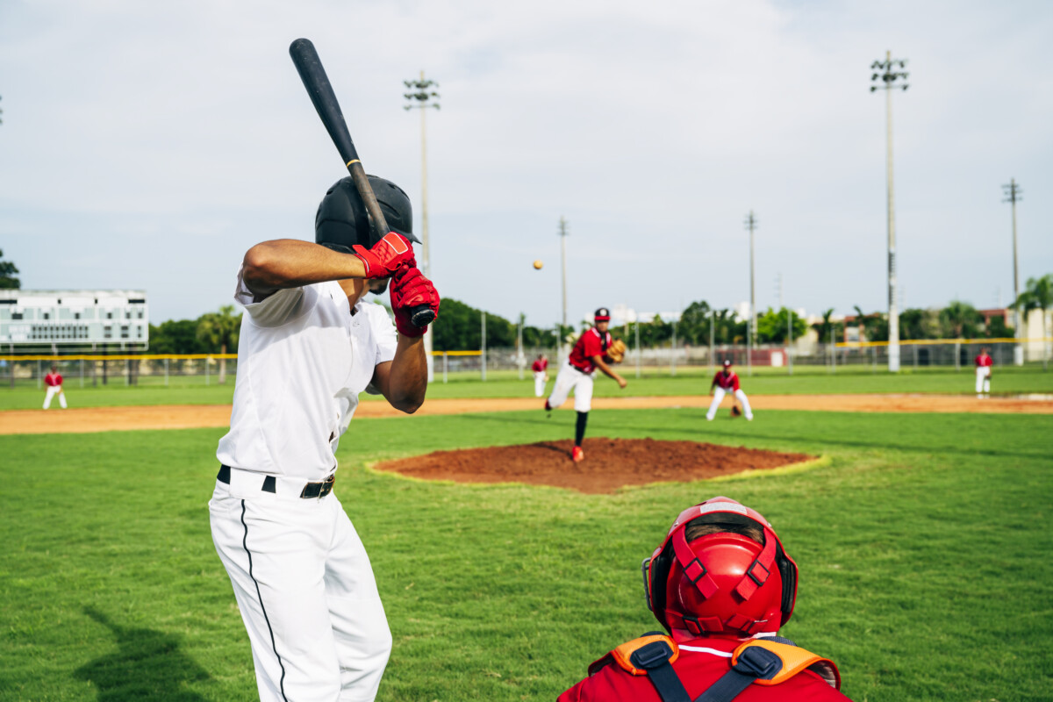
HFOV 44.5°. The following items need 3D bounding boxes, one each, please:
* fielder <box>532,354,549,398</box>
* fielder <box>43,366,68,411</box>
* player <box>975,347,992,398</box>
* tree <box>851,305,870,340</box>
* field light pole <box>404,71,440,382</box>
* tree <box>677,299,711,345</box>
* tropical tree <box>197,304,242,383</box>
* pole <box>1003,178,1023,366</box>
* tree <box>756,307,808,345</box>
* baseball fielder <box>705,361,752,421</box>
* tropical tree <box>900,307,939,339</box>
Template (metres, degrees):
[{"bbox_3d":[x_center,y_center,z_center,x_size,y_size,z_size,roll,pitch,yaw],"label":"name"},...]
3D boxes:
[{"bbox_3d":[0.548,0.942,49.500,0.620,1.681,0.420,-1,0,1],"label":"fielder"},{"bbox_3d":[-17.152,1.324,46.800,0.840,1.580,0.580,-1,-1,-16],"label":"fielder"},{"bbox_3d":[15.112,0.713,42.500,0.580,1.716,0.400,-1,0,20],"label":"player"},{"bbox_3d":[37.619,-1.874,145.000,2.200,6.435,2.200,-1,0,15],"label":"tree"},{"bbox_3d":[-7.167,-8.873,91.000,2.400,21.800,1.600,-1,-1,-6],"label":"field light pole"},{"bbox_3d":[22.850,-2.540,175.000,4.534,8.642,4.800,-1,0,7],"label":"tree"},{"bbox_3d":[-21.263,-0.506,90.000,3.437,5.554,3.400,-1,0,-13],"label":"tropical tree"},{"bbox_3d":[57.297,-9.318,151.000,2.200,22.000,1.600,-1,-1,17],"label":"pole"},{"bbox_3d":[34.664,-2.181,175.000,7.159,7.451,6.500,-1,0,11],"label":"tree"},{"bbox_3d":[4.262,0.838,27.000,0.960,1.250,0.800,-1,-1,7],"label":"baseball fielder"},{"bbox_3d":[41.284,-1.658,135.000,4.418,5.796,4.400,-1,0,17],"label":"tropical tree"}]

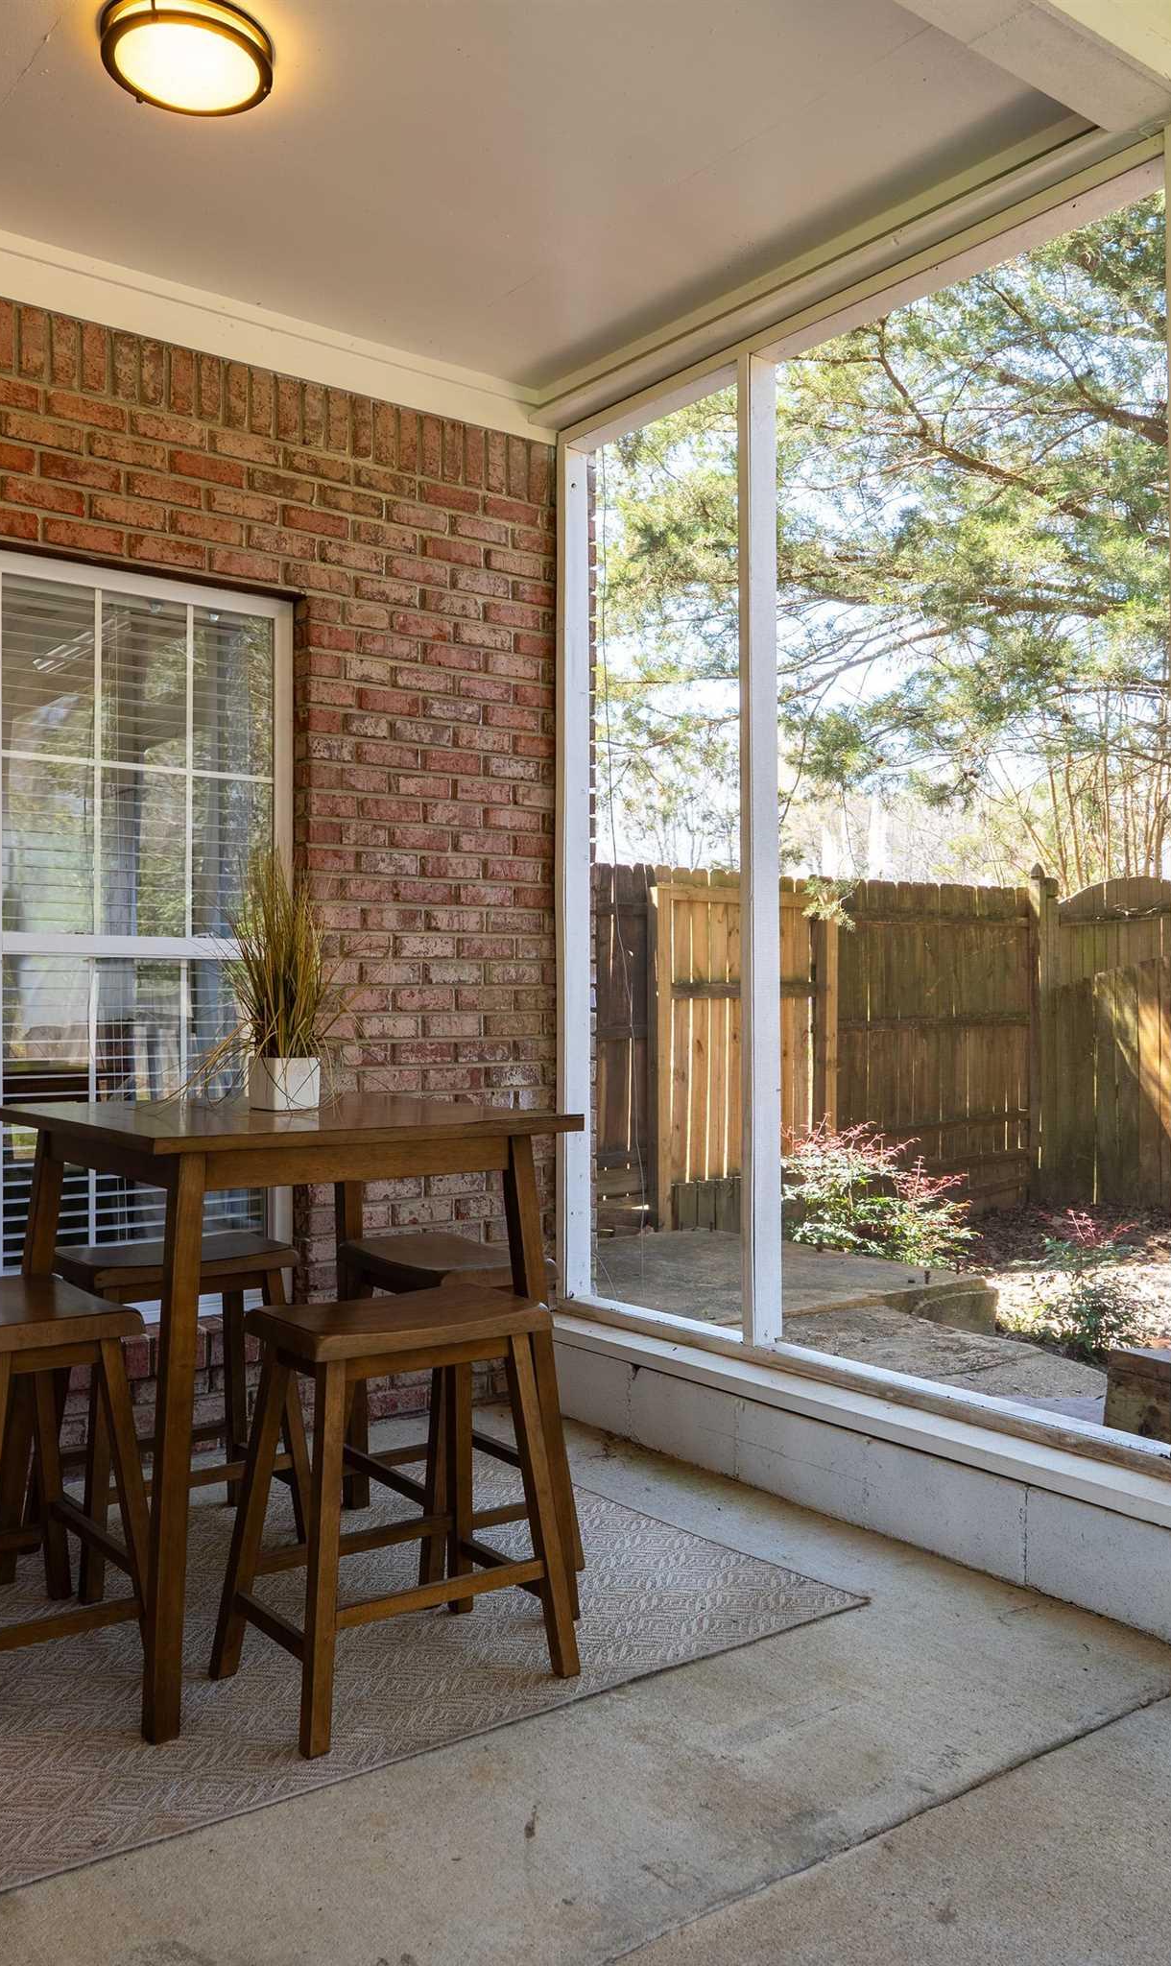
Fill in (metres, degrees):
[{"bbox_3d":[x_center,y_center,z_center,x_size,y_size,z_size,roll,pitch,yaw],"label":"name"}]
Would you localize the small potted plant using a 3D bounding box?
[{"bbox_3d":[-0.594,-0.016,3.030,0.200,0.505,0.200,0,0,-38],"label":"small potted plant"}]

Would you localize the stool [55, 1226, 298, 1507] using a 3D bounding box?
[{"bbox_3d":[-0.848,0.843,3.176,0.485,0.612,0.355,0,0,-38],"label":"stool"}]

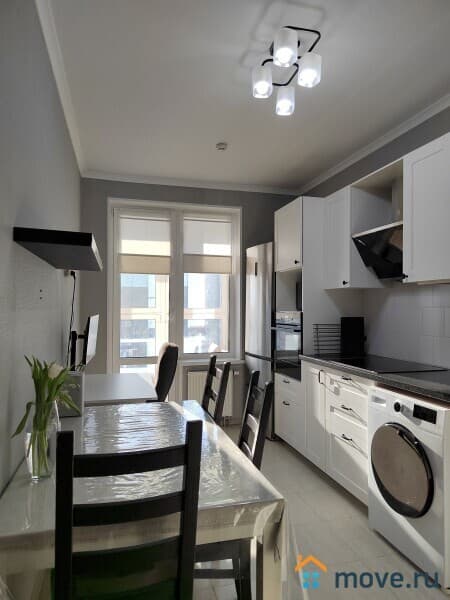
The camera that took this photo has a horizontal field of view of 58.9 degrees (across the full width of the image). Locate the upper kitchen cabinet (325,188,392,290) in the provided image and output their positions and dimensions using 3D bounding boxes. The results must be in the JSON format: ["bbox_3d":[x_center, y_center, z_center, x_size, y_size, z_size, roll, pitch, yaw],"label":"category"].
[{"bbox_3d":[1.100,-0.489,3.329,0.380,0.790,0.390,0,-1,-15],"label":"upper kitchen cabinet"}]

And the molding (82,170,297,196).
[{"bbox_3d":[-0.269,-1.305,4.439,2.480,0.090,0.080,0,-1,-15],"label":"molding"}]

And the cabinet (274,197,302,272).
[{"bbox_3d":[0.866,-0.580,3.775,0.600,0.600,0.600,0,-1,-15],"label":"cabinet"}]

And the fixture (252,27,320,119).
[{"bbox_3d":[0.326,-1.263,2.185,0.320,0.250,0.570,0,-1,-15],"label":"fixture"}]

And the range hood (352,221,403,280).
[{"bbox_3d":[1.222,-0.315,2.835,0.350,0.340,0.590,0,-1,-15],"label":"range hood"}]

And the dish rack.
[{"bbox_3d":[0.889,0.340,3.344,0.300,0.260,0.170,0,-1,-15],"label":"dish rack"}]

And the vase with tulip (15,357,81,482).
[{"bbox_3d":[-0.635,0.408,1.426,0.230,0.420,0.200,0,-1,-15],"label":"vase with tulip"}]

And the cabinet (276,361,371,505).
[{"bbox_3d":[0.992,0.908,3.278,0.600,0.820,1.560,0,-1,-15],"label":"cabinet"}]

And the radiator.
[{"bbox_3d":[-0.150,1.040,4.375,0.500,0.500,0.100,0,-1,-15],"label":"radiator"}]

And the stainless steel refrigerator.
[{"bbox_3d":[0.657,0.428,4.315,0.650,1.960,0.600,0,-1,-20],"label":"stainless steel refrigerator"}]

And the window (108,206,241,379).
[{"bbox_3d":[-0.522,-0.025,4.408,1.460,2.080,0.140,0,-1,-15],"label":"window"}]

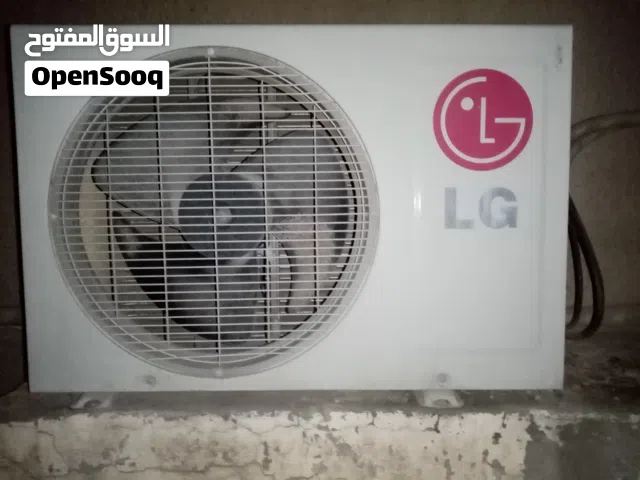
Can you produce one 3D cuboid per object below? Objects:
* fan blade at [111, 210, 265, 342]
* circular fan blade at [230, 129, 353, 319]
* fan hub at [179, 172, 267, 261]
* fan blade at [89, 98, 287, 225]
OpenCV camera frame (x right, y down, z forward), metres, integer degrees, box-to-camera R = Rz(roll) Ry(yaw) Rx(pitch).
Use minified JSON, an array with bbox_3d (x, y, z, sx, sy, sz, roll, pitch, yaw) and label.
[{"bbox_3d":[-0.188,0.052,0.699,0.218,0.189,0.065,0,4,0],"label":"fan blade"},{"bbox_3d":[-0.040,-0.023,0.695,0.172,0.268,0.065,0,4,0],"label":"circular fan blade"},{"bbox_3d":[-0.147,-0.039,0.752,0.131,0.131,0.067,0,4,0],"label":"fan hub"},{"bbox_3d":[-0.181,-0.113,0.688,0.279,0.174,0.065,0,4,0],"label":"fan blade"}]

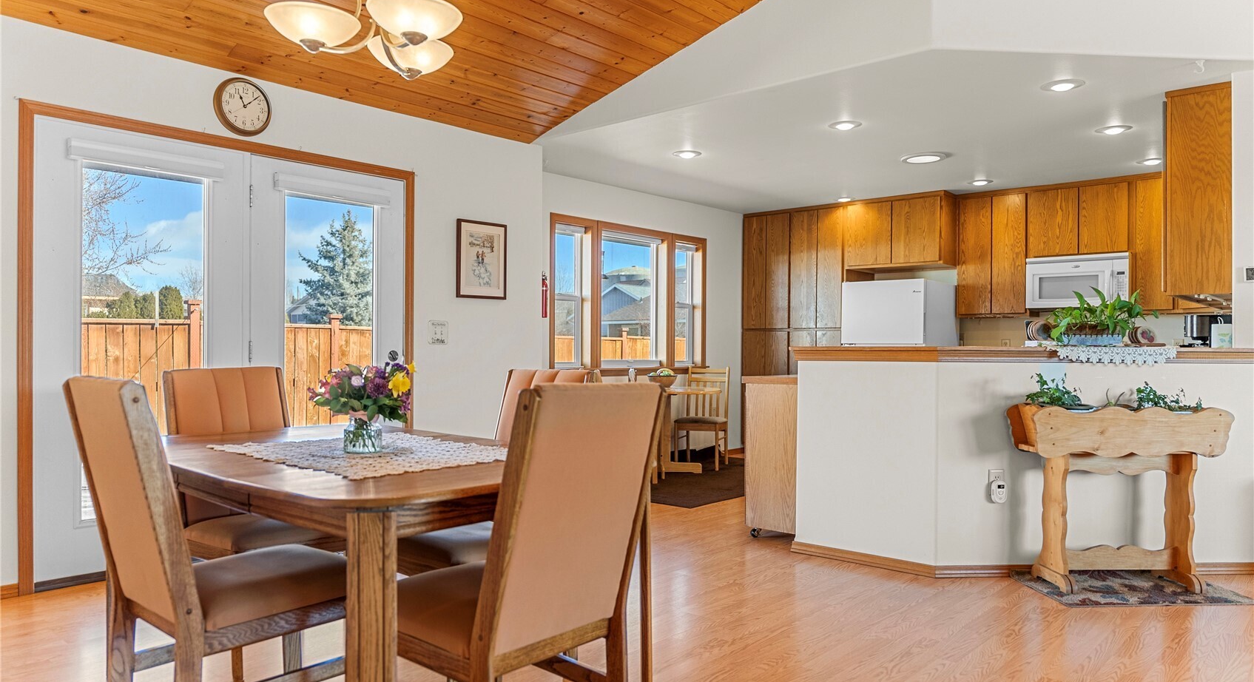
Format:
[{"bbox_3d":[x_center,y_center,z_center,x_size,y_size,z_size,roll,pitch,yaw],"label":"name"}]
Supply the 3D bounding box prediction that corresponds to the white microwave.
[{"bbox_3d":[3.740,-0.477,6.885,0.744,0.425,0.390,0,0,40],"label":"white microwave"}]

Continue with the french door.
[{"bbox_3d":[-1.974,0.041,4.347,0.070,2.031,1.889,0,0,40],"label":"french door"}]

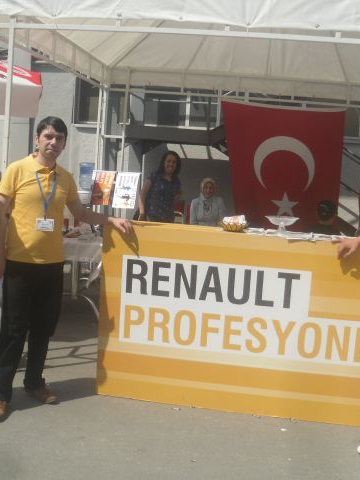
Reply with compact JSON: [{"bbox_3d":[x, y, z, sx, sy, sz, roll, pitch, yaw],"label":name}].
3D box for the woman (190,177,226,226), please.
[{"bbox_3d":[0.277,0.011,7.079,0.500,1.360,0.600,4,7,-2],"label":"woman"}]

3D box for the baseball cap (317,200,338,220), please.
[{"bbox_3d":[1.244,-0.251,5.315,0.180,0.150,0.250,4,7,0],"label":"baseball cap"}]

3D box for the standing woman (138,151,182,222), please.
[{"bbox_3d":[-0.218,-0.125,6.777,0.480,1.660,0.330,3,7,-8],"label":"standing woman"}]

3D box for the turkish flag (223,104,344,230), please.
[{"bbox_3d":[1.222,-0.526,7.645,1.480,2.200,0.060,5,7,7],"label":"turkish flag"}]

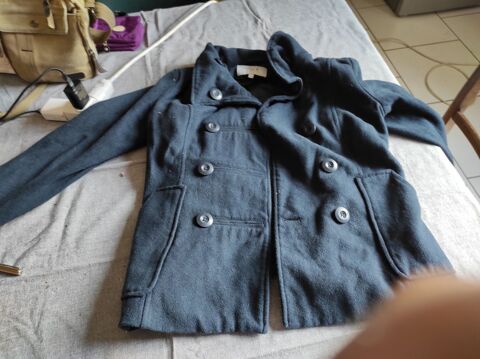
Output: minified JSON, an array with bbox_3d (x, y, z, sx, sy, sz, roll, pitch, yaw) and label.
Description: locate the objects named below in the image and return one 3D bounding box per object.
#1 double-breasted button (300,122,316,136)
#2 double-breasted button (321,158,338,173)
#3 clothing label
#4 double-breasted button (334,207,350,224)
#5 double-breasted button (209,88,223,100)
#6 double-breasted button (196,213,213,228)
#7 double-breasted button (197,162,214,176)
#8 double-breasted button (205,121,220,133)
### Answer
[{"bbox_3d":[0.138,-0.100,0.690,0.028,0.007,0.028,-3,55,7],"label":"double-breasted button"},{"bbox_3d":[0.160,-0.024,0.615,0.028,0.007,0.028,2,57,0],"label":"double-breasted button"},{"bbox_3d":[0.030,-0.255,0.820,0.072,0.006,0.033,3,76,0],"label":"clothing label"},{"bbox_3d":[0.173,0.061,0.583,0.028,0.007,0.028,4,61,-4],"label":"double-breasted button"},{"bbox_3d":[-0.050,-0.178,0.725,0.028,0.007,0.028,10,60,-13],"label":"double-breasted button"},{"bbox_3d":[-0.059,0.070,0.587,0.028,0.007,0.028,4,51,-4],"label":"double-breasted button"},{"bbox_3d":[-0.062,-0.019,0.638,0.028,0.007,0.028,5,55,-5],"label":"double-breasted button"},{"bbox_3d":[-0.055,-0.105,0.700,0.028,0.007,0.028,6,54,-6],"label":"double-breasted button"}]

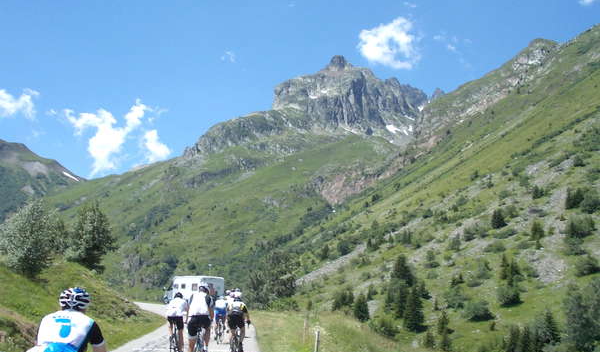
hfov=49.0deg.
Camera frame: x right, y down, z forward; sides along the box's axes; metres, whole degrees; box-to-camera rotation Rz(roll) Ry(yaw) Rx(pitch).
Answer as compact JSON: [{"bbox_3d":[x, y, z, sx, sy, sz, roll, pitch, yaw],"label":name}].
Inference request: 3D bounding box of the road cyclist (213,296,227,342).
[{"bbox_3d":[-2.447,4.385,20.200,0.480,1.420,0.950,0,-11,-2],"label":"road cyclist"}]

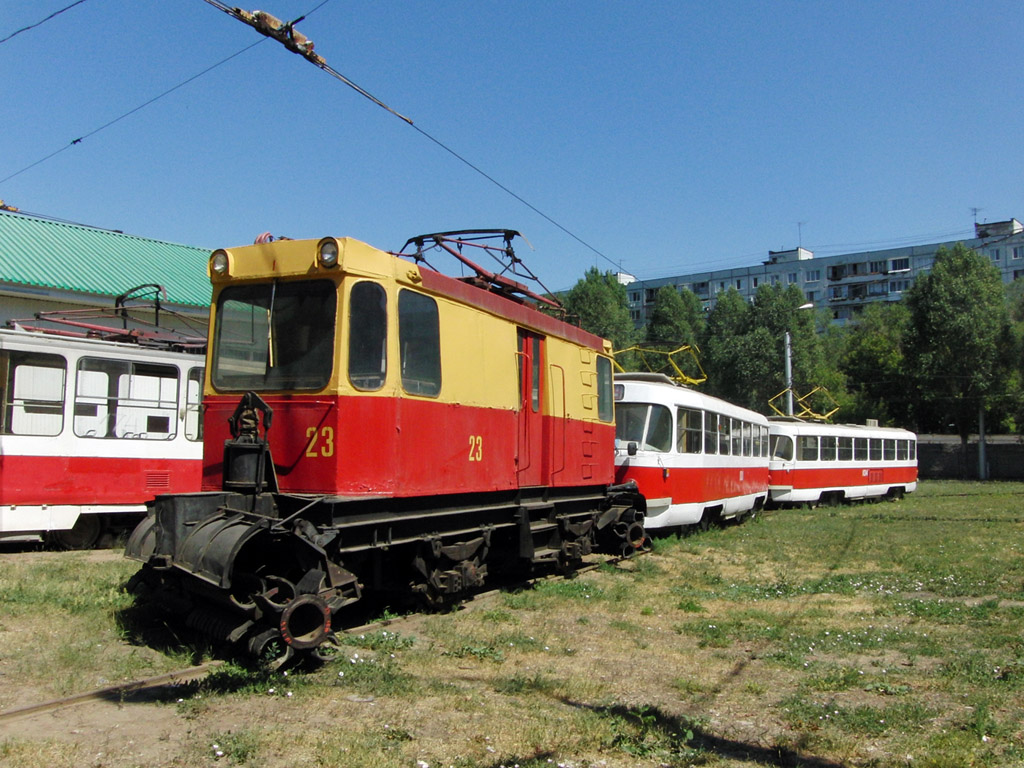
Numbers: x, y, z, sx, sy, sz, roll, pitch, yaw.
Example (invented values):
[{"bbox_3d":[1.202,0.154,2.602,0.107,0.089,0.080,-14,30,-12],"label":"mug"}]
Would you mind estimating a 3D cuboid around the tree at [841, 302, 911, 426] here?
[{"bbox_3d":[25.733,0.456,54.000,5.800,12.357,5.800,0,-6,0],"label":"tree"}]

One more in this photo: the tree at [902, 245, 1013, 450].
[{"bbox_3d":[30.189,-1.555,52.000,7.200,16.024,7.200,0,-6,0],"label":"tree"}]

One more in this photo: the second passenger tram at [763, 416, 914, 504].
[{"bbox_3d":[13.344,3.217,31.590,13.700,3.150,2.500,6,-9,-43],"label":"second passenger tram"}]

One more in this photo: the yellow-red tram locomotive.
[{"bbox_3d":[-0.826,0.392,10.168,2.650,4.350,8.000,-3,-7,29],"label":"yellow-red tram locomotive"}]

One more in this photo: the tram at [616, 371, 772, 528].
[{"bbox_3d":[4.637,1.947,19.678,2.500,3.150,13.750,-3,-7,27],"label":"tram"}]

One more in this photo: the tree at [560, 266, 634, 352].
[{"bbox_3d":[6.298,-0.837,56.000,5.800,15.436,5.800,0,-6,0],"label":"tree"}]

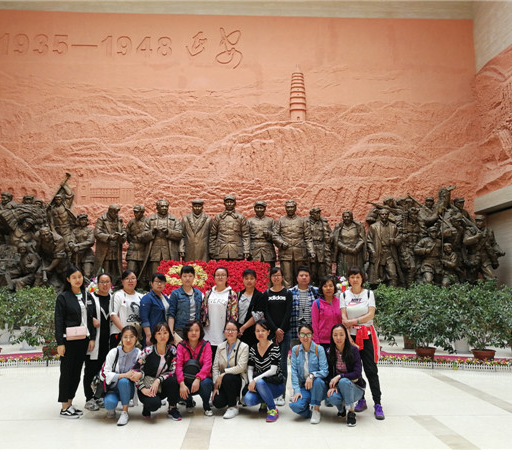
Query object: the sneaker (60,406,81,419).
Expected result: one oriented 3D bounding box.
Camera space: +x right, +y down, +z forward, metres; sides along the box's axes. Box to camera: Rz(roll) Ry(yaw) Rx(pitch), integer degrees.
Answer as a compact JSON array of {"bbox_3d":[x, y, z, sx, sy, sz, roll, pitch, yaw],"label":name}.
[{"bbox_3d":[-2.062,2.071,5.196,0.255,0.100,0.098,-5,-8,38],"label":"sneaker"}]

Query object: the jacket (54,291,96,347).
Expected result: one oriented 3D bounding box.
[{"bbox_3d":[-2.067,1.071,5.359,0.460,0.640,0.320,5,-8,-33],"label":"jacket"}]

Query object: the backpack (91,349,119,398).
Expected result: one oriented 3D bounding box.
[{"bbox_3d":[-1.701,1.678,5.253,0.280,0.500,0.200,-3,-8,20],"label":"backpack"}]

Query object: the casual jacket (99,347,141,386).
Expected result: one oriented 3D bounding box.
[{"bbox_3d":[-1.499,1.555,5.178,0.450,0.430,0.400,3,-8,-20],"label":"casual jacket"}]

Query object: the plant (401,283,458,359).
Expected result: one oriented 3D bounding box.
[{"bbox_3d":[3.255,1.815,8.804,1.050,1.380,1.000,0,-6,0],"label":"plant"}]

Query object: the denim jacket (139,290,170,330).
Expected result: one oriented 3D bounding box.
[{"bbox_3d":[-1.241,1.097,5.835,0.440,0.560,0.300,3,-7,-28],"label":"denim jacket"}]

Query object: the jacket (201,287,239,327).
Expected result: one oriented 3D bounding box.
[{"bbox_3d":[-0.448,1.006,5.740,0.460,0.520,0.270,0,-7,-4],"label":"jacket"}]

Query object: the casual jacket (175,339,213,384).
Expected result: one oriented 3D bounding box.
[{"bbox_3d":[-0.722,1.577,5.407,0.450,0.520,0.400,0,-7,-4],"label":"casual jacket"}]

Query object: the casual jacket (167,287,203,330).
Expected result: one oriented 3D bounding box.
[{"bbox_3d":[-0.900,1.051,5.890,0.440,0.520,0.270,1,-6,-5],"label":"casual jacket"}]

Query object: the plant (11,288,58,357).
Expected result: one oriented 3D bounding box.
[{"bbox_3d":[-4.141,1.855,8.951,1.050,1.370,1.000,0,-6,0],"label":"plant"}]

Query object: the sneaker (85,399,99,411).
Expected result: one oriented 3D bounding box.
[{"bbox_3d":[-1.929,2.101,5.517,0.100,0.110,0.260,5,-8,-38],"label":"sneaker"}]

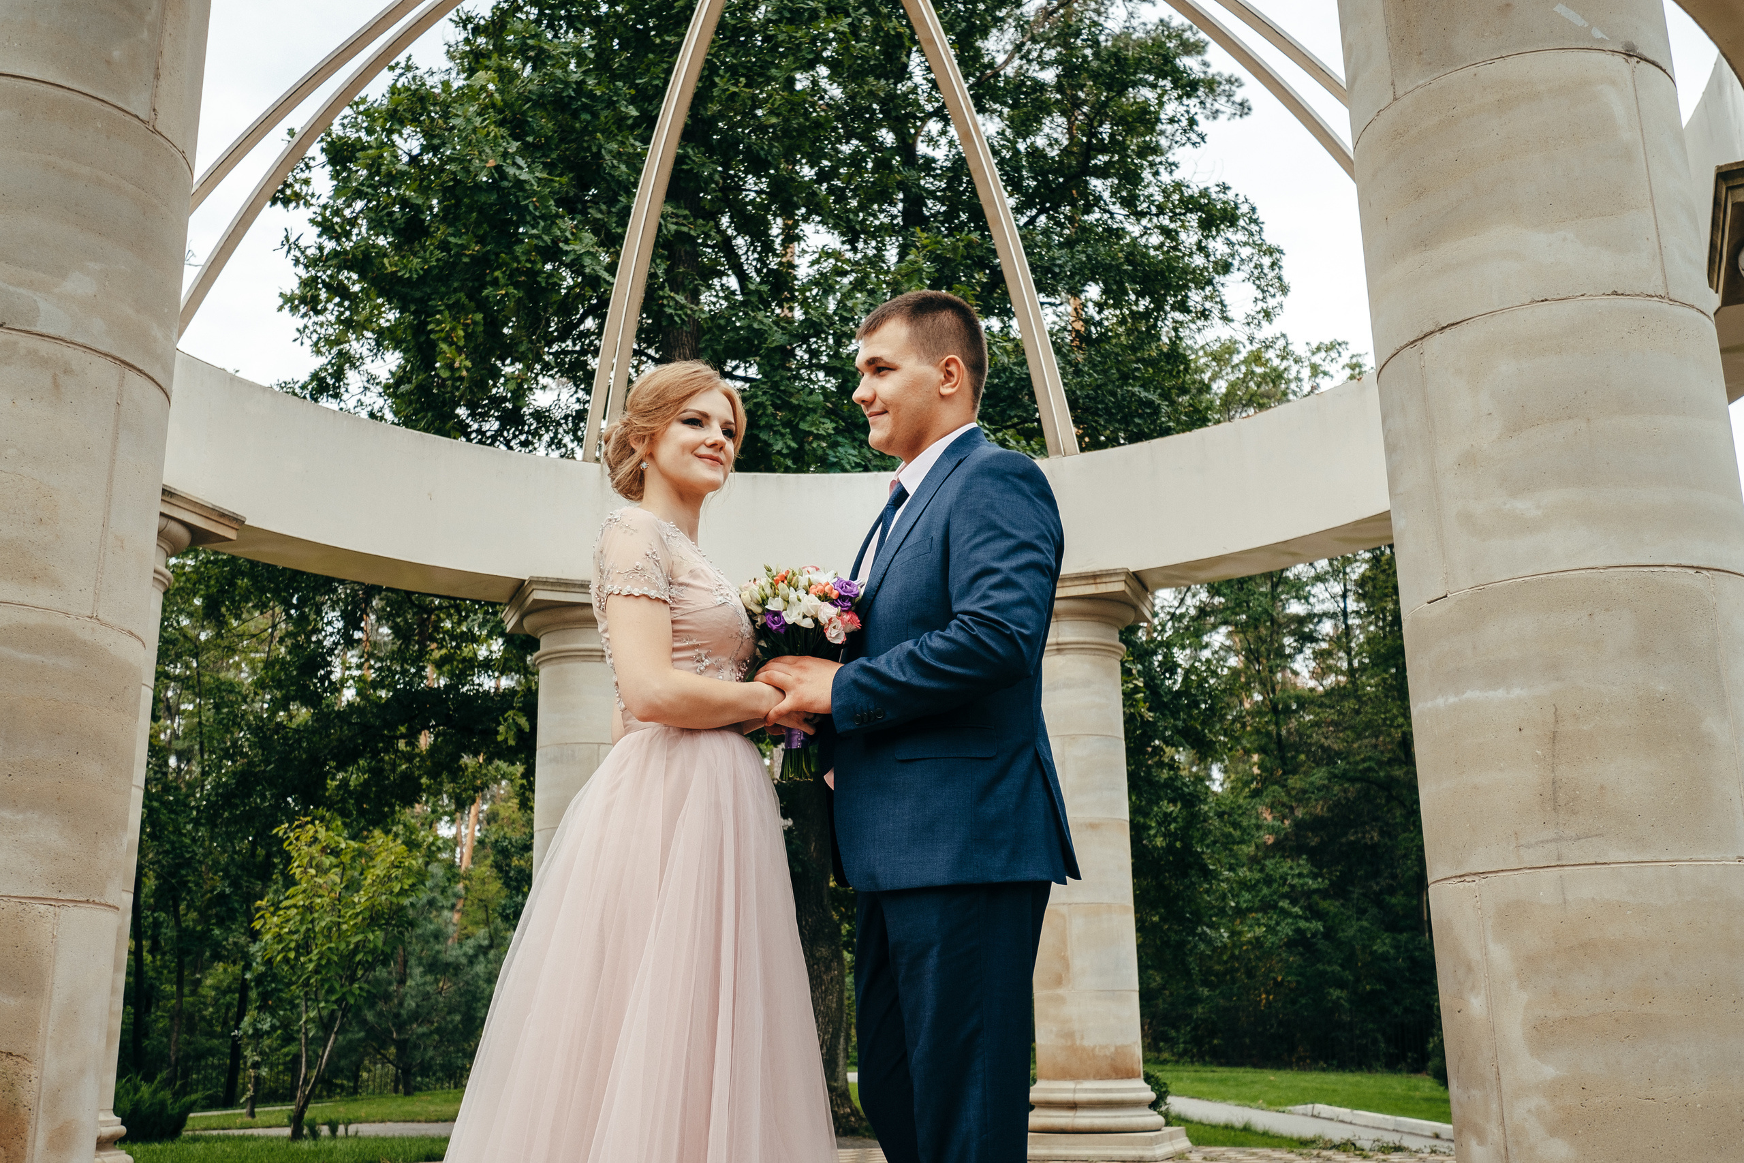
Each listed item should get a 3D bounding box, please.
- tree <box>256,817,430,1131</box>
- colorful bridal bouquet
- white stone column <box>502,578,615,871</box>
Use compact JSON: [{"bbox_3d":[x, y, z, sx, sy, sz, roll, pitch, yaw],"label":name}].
[{"bbox_3d":[-4.146,3.055,12.464,1.330,2.430,1.300,-1,-16,0],"label":"tree"},{"bbox_3d":[-0.108,0.140,2.468,0.200,0.330,0.200,-1,-16,0],"label":"colorful bridal bouquet"},{"bbox_3d":[-1.670,1.669,9.306,0.890,3.260,0.890,6,-17,-22],"label":"white stone column"}]

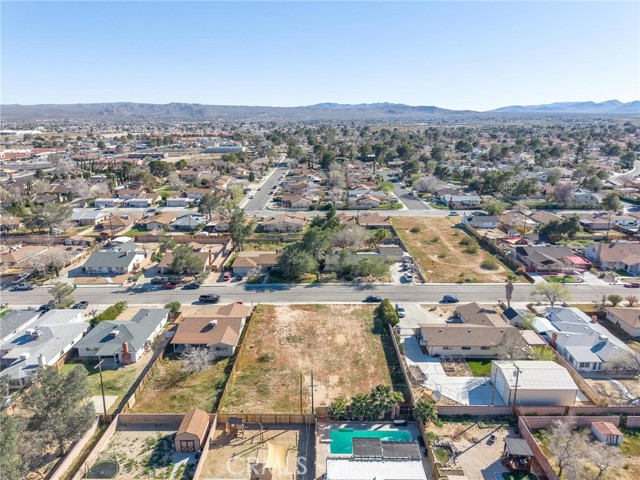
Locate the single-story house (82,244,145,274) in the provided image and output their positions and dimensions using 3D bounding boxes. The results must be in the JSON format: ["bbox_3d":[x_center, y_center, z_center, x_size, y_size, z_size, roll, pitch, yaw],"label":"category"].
[{"bbox_3d":[-70.285,6.575,154.177,15.500,4.200,19.500,0,16,0],"label":"single-story house"}]

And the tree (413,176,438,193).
[{"bbox_3d":[65.640,-34.150,275.570,15.780,9.590,14.950,0,16,0],"label":"tree"}]

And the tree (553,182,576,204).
[{"bbox_3d":[130.660,-24.000,238.520,12.580,10.930,12.380,0,16,0],"label":"tree"}]

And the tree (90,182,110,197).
[{"bbox_3d":[-137.030,-30.995,275.711,10.940,9.290,10.940,0,16,0],"label":"tree"}]

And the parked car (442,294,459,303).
[{"bbox_3d":[36.545,16.602,124.100,4.350,1.540,1.800,0,16,0],"label":"parked car"}]

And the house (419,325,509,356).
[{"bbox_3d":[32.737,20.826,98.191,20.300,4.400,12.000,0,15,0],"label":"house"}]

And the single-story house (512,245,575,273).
[{"bbox_3d":[80.688,5.943,156.016,18.400,4.400,19.000,0,16,0],"label":"single-story house"}]

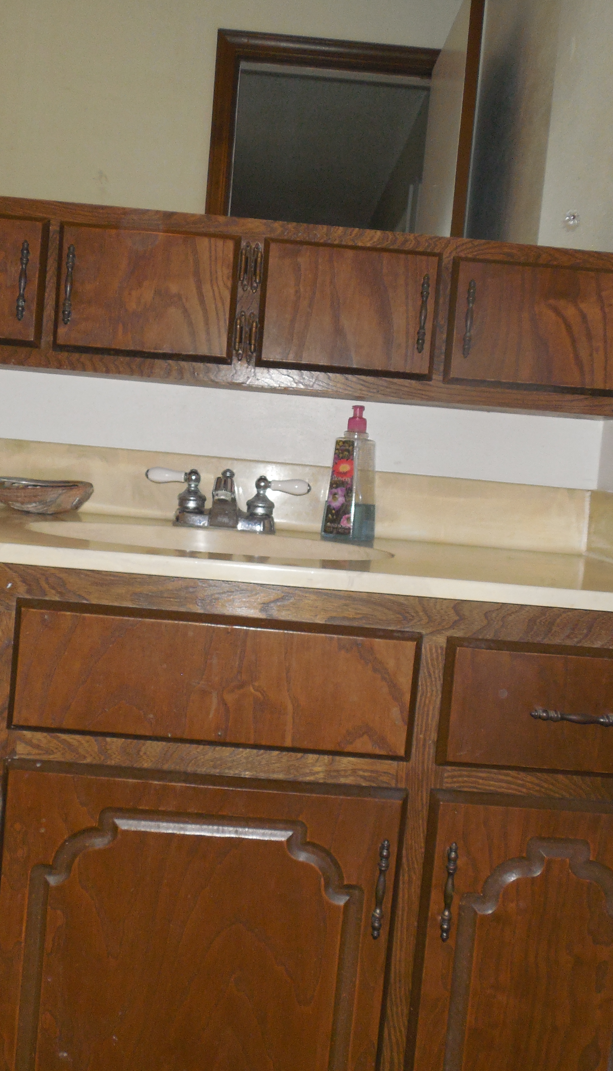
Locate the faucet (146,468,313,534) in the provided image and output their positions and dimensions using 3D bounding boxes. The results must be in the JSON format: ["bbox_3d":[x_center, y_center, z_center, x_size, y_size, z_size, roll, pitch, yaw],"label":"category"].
[{"bbox_3d":[-0.116,-0.049,1.488,0.245,0.086,0.148,5,4,-3],"label":"faucet"}]

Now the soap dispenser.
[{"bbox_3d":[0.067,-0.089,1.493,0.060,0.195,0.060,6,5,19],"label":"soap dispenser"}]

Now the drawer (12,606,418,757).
[{"bbox_3d":[-0.099,0.160,1.125,0.441,0.145,0.020,5,4,-3],"label":"drawer"}]

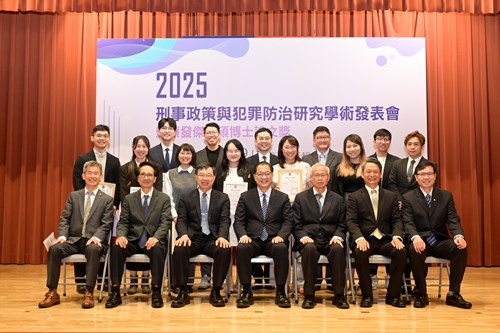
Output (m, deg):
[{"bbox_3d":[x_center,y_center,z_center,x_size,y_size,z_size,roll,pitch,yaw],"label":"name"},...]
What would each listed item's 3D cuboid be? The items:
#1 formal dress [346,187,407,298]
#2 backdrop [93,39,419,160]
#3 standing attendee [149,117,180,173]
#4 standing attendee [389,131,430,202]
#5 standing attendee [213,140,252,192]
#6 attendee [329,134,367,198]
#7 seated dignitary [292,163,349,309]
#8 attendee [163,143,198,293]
[{"bbox_3d":[1.188,0.705,5.740,0.550,1.041,0.620,0,-3,7],"label":"formal dress"},{"bbox_3d":[0.164,-0.439,8.638,4.750,2.889,0.040,0,-3,1],"label":"backdrop"},{"bbox_3d":[-0.893,0.386,6.422,0.500,1.826,0.320,0,-3,-4],"label":"standing attendee"},{"bbox_3d":[1.675,0.458,6.169,0.480,1.654,0.320,-1,-3,10],"label":"standing attendee"},{"bbox_3d":[-0.181,0.508,6.377,0.430,1.609,0.320,0,-3,-1],"label":"standing attendee"},{"bbox_3d":[1.077,0.483,6.335,0.440,1.654,0.300,0,-3,6],"label":"attendee"},{"bbox_3d":[0.655,0.616,5.660,0.530,1.311,0.740,0,-3,4],"label":"seated dignitary"},{"bbox_3d":[-0.700,0.532,6.332,0.450,1.557,0.300,0,-3,-4],"label":"attendee"}]

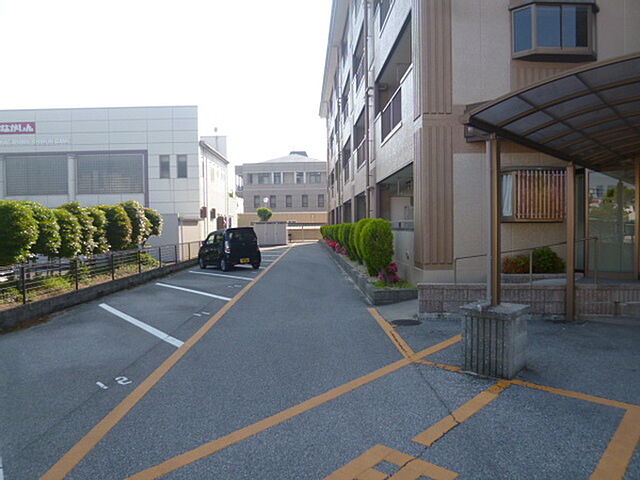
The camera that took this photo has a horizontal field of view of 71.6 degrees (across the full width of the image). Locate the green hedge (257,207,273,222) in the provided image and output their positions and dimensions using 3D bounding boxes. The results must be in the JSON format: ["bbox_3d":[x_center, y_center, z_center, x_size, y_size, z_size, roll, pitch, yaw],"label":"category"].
[{"bbox_3d":[-5.754,-2.631,46.000,1.600,1.650,1.600,-1,2,-2],"label":"green hedge"}]

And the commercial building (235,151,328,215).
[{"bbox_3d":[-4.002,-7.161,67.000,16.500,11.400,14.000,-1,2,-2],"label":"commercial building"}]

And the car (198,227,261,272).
[{"bbox_3d":[-3.770,0.351,18.120,1.475,1.650,3.395,-2,2,-34],"label":"car"}]

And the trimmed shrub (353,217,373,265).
[{"bbox_3d":[1.440,0.114,13.600,0.880,1.520,0.880,-1,2,-2],"label":"trimmed shrub"}]

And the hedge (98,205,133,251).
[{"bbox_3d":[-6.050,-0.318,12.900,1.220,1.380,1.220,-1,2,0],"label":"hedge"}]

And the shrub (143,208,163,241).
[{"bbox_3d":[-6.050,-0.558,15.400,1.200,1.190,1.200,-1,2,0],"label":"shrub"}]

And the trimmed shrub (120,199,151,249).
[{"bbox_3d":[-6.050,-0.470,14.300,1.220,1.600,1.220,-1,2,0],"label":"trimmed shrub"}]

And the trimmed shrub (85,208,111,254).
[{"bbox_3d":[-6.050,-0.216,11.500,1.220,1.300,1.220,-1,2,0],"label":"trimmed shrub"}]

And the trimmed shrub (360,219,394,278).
[{"bbox_3d":[1.490,0.231,11.500,0.840,1.570,0.860,-1,2,-2],"label":"trimmed shrub"}]

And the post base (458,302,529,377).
[{"bbox_3d":[2.035,1.135,5.150,0.585,0.710,0.600,1,2,41],"label":"post base"}]

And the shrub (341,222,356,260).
[{"bbox_3d":[1.360,0.092,15.700,0.880,1.380,0.880,-1,2,-2],"label":"shrub"}]

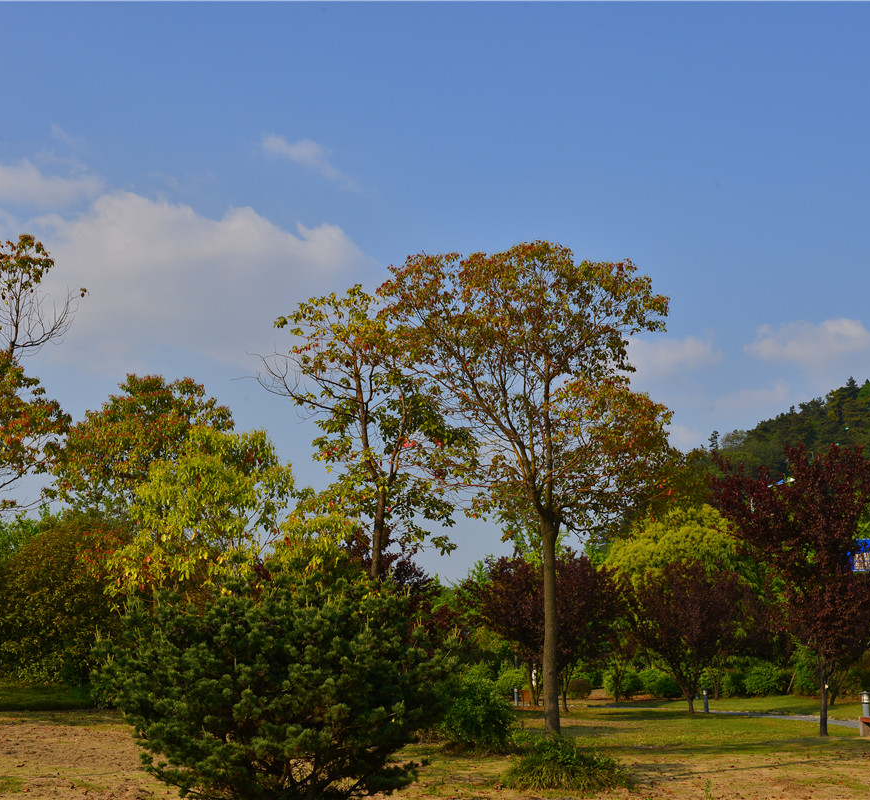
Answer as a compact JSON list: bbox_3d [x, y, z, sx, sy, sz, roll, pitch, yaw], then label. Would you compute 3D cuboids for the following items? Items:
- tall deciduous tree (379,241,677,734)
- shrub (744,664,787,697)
[{"bbox_3d":[1.375,1.421,18.817,4.502,8.076,4.502,-1,-12,0],"label":"tall deciduous tree"},{"bbox_3d":[15.520,13.069,59.168,2.060,1.550,2.060,-1,-12,0],"label":"shrub"}]

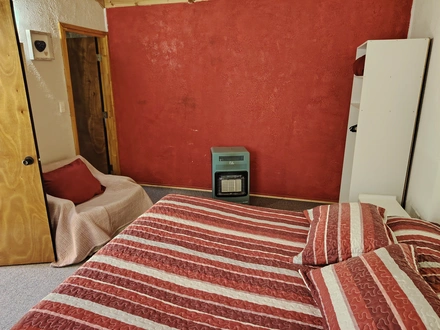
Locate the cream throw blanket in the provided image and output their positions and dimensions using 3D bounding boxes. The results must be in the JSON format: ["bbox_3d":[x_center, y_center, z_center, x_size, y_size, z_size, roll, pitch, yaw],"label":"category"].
[{"bbox_3d":[-1.369,0.326,3.148,0.820,0.680,1.320,4,16,14],"label":"cream throw blanket"}]

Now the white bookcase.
[{"bbox_3d":[1.648,-0.301,3.218,0.480,1.824,0.626,4,16,14],"label":"white bookcase"}]

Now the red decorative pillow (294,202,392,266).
[{"bbox_3d":[0.700,0.384,1.699,0.475,0.175,0.630,-4,13,23],"label":"red decorative pillow"}]

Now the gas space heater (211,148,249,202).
[{"bbox_3d":[0.120,0.161,3.679,0.420,0.703,0.340,-1,15,-3],"label":"gas space heater"}]

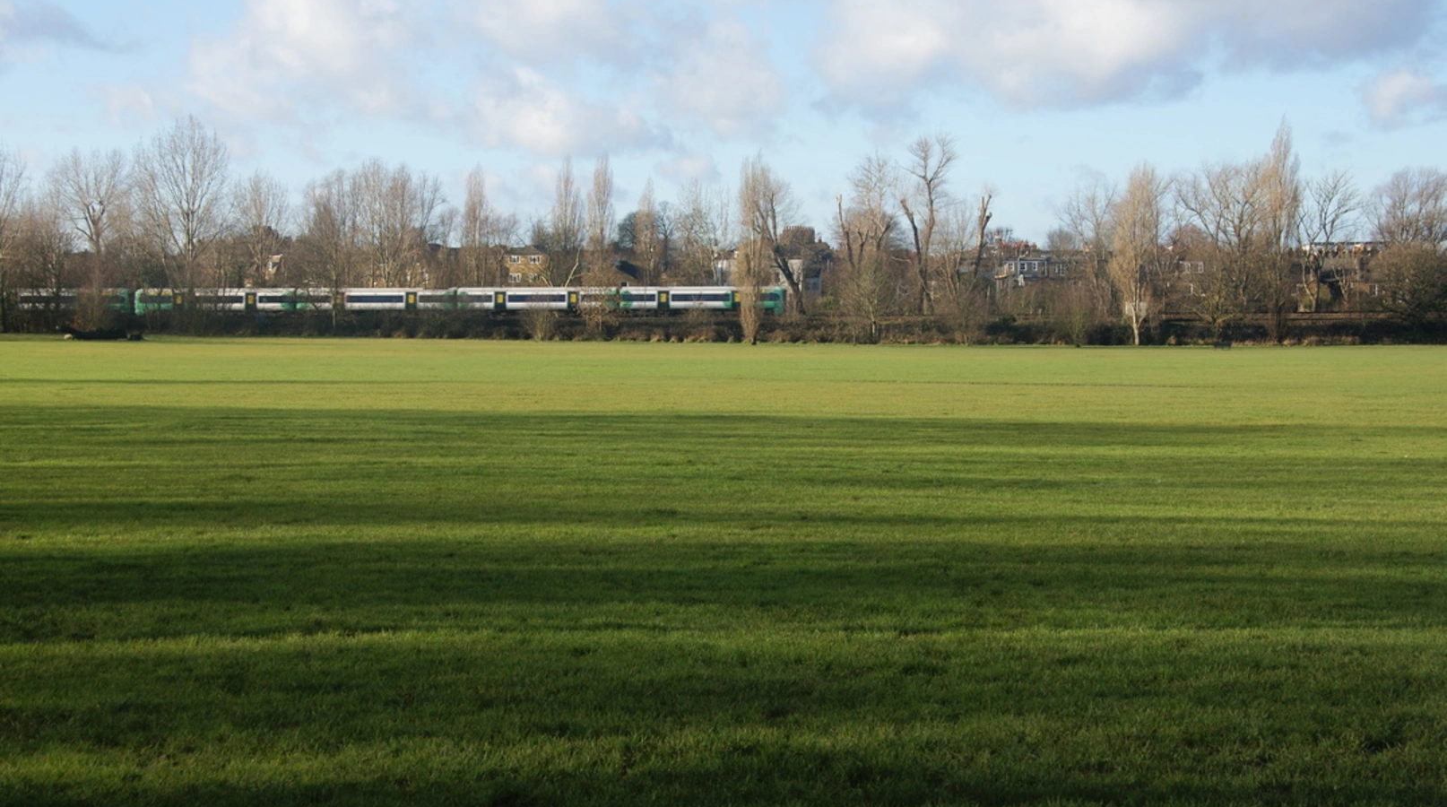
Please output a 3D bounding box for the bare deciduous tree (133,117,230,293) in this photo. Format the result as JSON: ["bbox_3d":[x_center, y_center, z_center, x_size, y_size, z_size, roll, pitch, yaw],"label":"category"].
[{"bbox_3d":[-65.110,-21.850,290.000,11.680,25.250,11.090,0,2,0],"label":"bare deciduous tree"}]

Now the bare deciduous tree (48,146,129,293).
[{"bbox_3d":[-76.240,-19.950,290.000,9.510,21.450,9.030,0,2,0],"label":"bare deciduous tree"}]

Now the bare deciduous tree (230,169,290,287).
[{"bbox_3d":[-61.430,-21.190,320.000,7.940,19.620,7.940,0,2,0],"label":"bare deciduous tree"}]

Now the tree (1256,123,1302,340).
[{"bbox_3d":[62.137,-19.334,270.000,5.057,25.021,4.905,0,2,0],"label":"tree"}]

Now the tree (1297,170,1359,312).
[{"bbox_3d":[74.650,-20.010,298.000,7.670,17.430,7.290,0,2,0],"label":"tree"}]

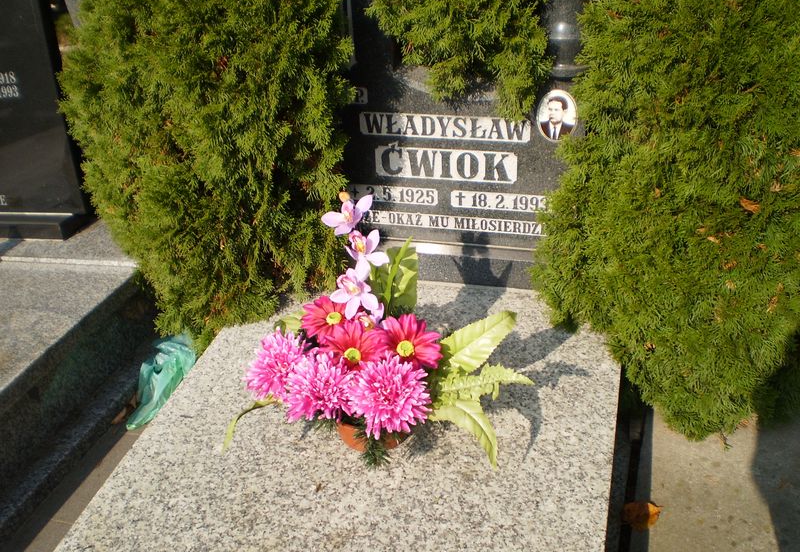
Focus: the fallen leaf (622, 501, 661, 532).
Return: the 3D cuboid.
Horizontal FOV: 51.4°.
[{"bbox_3d":[0.480,0.472,1.650,0.078,0.018,0.070,2,33,11],"label":"fallen leaf"}]

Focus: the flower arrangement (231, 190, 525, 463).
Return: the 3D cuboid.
[{"bbox_3d":[-0.059,0.122,1.445,0.561,0.466,0.350,-2,33,5],"label":"flower arrangement"}]

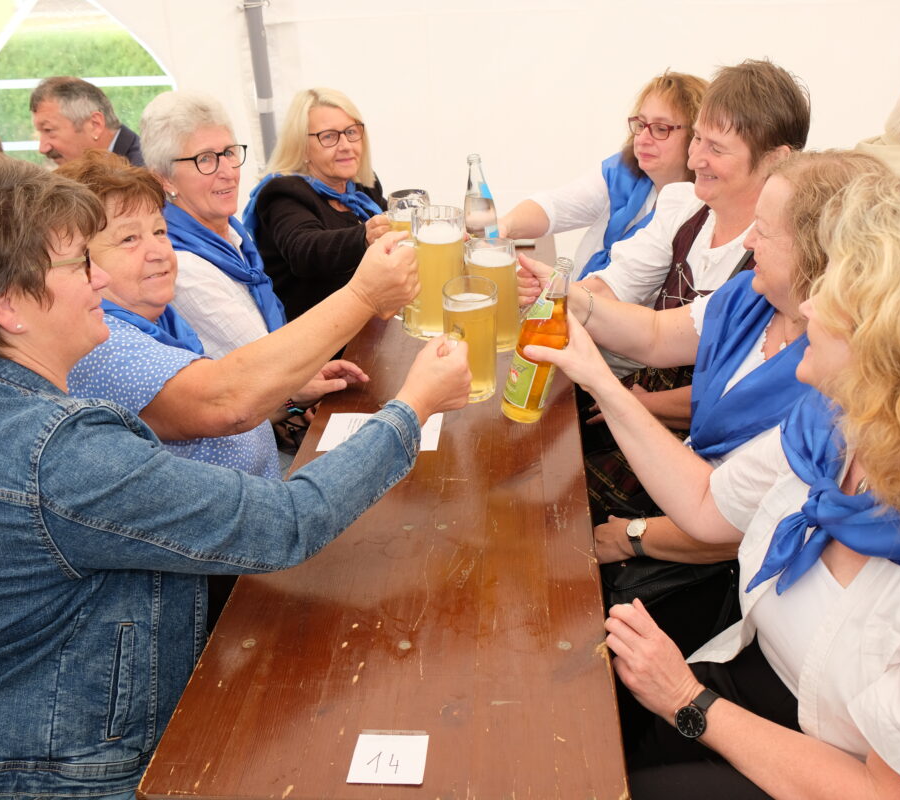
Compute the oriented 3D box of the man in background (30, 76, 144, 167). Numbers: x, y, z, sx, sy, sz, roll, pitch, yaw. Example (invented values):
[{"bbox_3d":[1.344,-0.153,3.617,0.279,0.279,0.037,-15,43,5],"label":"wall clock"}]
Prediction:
[{"bbox_3d":[-0.970,-0.175,2.502,0.700,1.352,0.540,-10,25,-13],"label":"man in background"}]

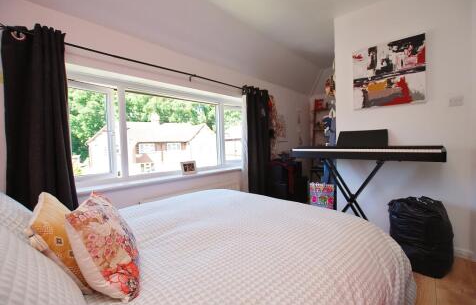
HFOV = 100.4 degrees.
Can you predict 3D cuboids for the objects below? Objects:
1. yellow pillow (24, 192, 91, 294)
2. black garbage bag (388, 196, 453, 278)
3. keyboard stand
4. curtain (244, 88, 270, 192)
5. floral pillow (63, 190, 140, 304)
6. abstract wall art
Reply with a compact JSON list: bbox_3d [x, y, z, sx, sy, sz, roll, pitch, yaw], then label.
[{"bbox_3d":[-0.698,0.354,0.810,0.130,0.345,0.345,-34,28,-27],"label":"yellow pillow"},{"bbox_3d":[1.496,0.639,1.652,0.440,0.540,0.410,-4,3,-44],"label":"black garbage bag"},{"bbox_3d":[1.206,0.480,2.097,0.370,0.830,0.540,-4,3,-44],"label":"keyboard stand"},{"bbox_3d":[0.256,-0.011,2.750,0.470,1.730,0.150,-4,3,-44],"label":"curtain"},{"bbox_3d":[-0.520,0.347,0.801,0.140,0.360,0.360,-30,13,-22],"label":"floral pillow"},{"bbox_3d":[1.471,-0.761,1.970,0.030,0.615,0.585,-4,3,-44],"label":"abstract wall art"}]

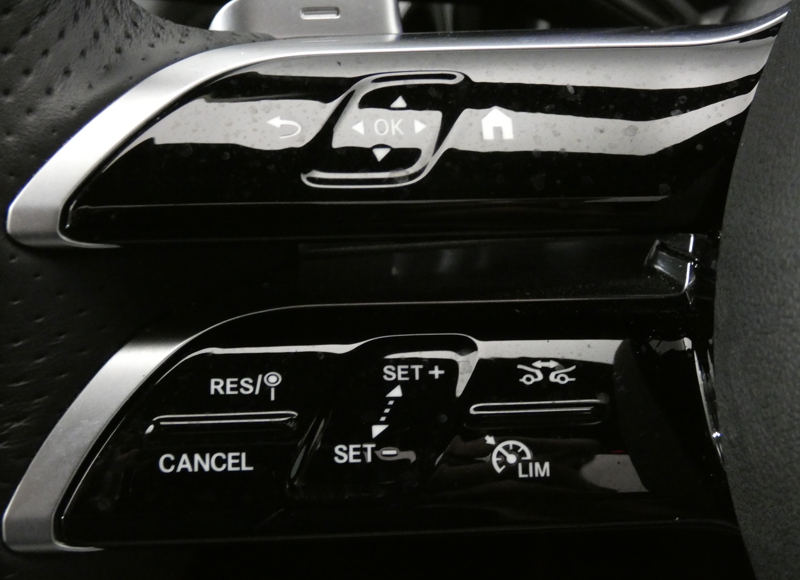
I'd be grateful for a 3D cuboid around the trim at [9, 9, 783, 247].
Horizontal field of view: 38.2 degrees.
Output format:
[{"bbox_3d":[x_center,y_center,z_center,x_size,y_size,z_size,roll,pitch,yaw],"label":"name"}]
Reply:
[{"bbox_3d":[-0.001,-0.018,0.132,0.087,0.026,0.014,-1,2,-2],"label":"trim"}]

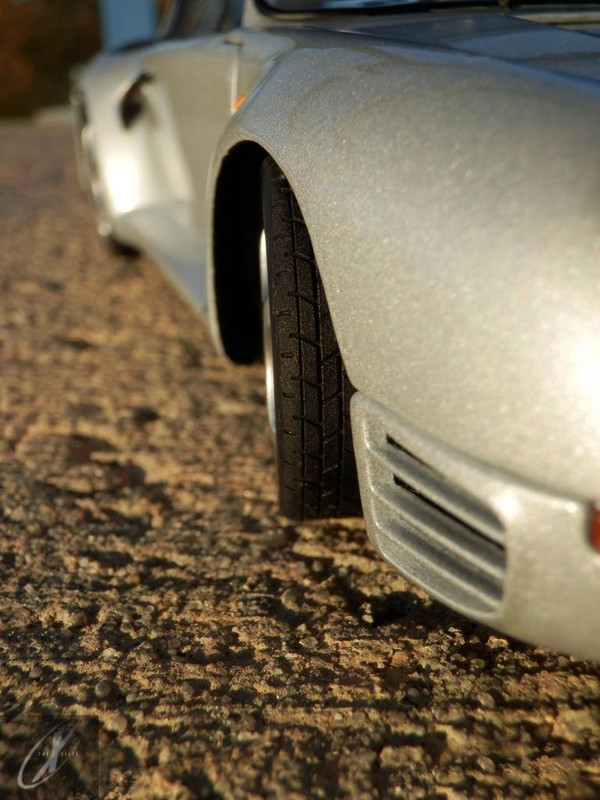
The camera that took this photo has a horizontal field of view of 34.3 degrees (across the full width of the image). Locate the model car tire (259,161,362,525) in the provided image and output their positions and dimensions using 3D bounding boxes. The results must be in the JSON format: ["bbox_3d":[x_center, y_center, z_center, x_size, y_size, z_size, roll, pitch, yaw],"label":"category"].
[{"bbox_3d":[0.003,-0.006,0.095,0.012,0.036,0.036,-3,20,-2],"label":"model car tire"}]

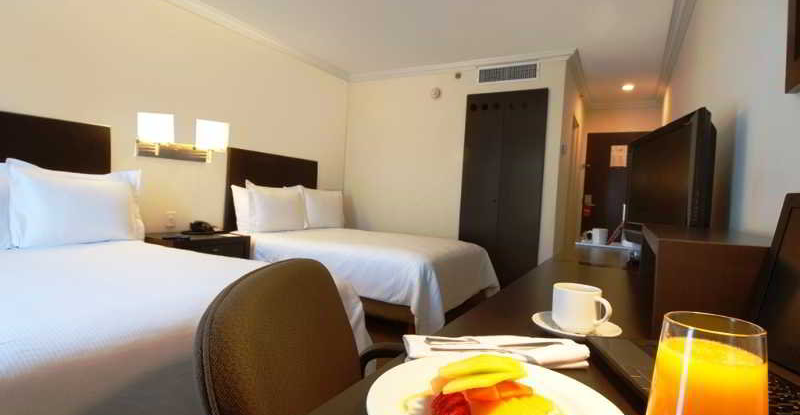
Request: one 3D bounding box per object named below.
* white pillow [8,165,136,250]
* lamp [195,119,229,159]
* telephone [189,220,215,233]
[{"bbox_3d":[-2.039,0.000,2.575,0.170,0.470,0.670,-13,-6,29],"label":"white pillow"},{"bbox_3d":[-1.585,-0.549,3.329,0.290,0.350,0.260,4,2,30],"label":"lamp"},{"bbox_3d":[-1.655,0.162,3.324,0.190,0.100,0.200,4,2,30],"label":"telephone"}]

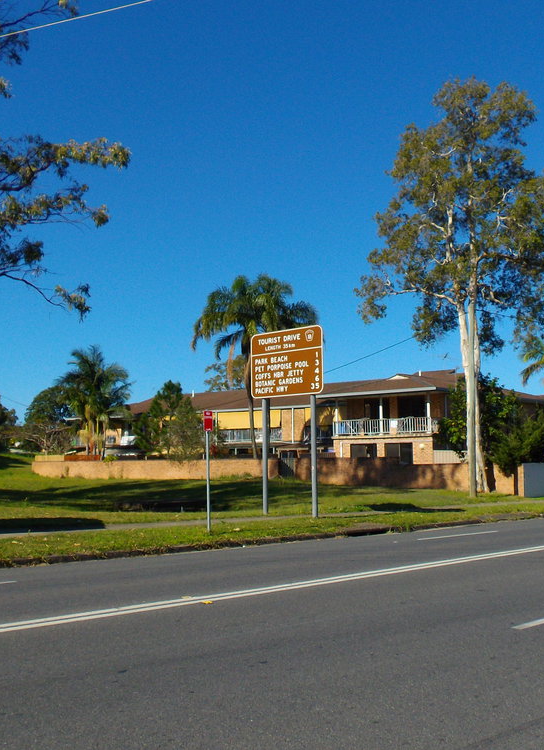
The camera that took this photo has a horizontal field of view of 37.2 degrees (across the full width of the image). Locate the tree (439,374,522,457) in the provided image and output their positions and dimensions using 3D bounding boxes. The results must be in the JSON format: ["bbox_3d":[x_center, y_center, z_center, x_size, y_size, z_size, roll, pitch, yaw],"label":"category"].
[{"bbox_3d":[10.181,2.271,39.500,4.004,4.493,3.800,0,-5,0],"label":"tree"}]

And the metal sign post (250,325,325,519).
[{"bbox_3d":[0.397,1.311,22.158,0.180,5.048,2.871,4,-7,-41],"label":"metal sign post"}]

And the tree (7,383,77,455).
[{"bbox_3d":[-19.377,3.867,68.000,5.716,6.137,5.431,0,-5,0],"label":"tree"}]

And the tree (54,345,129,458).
[{"bbox_3d":[-13.240,2.225,60.000,5.415,8.530,5.144,0,-5,0],"label":"tree"}]

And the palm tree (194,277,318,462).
[{"bbox_3d":[-1.246,-0.303,54.500,8.220,12.801,8.000,0,-5,0],"label":"palm tree"}]

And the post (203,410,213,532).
[{"bbox_3d":[-1.396,2.112,17.700,0.225,2.680,0.090,-3,-6,30],"label":"post"}]

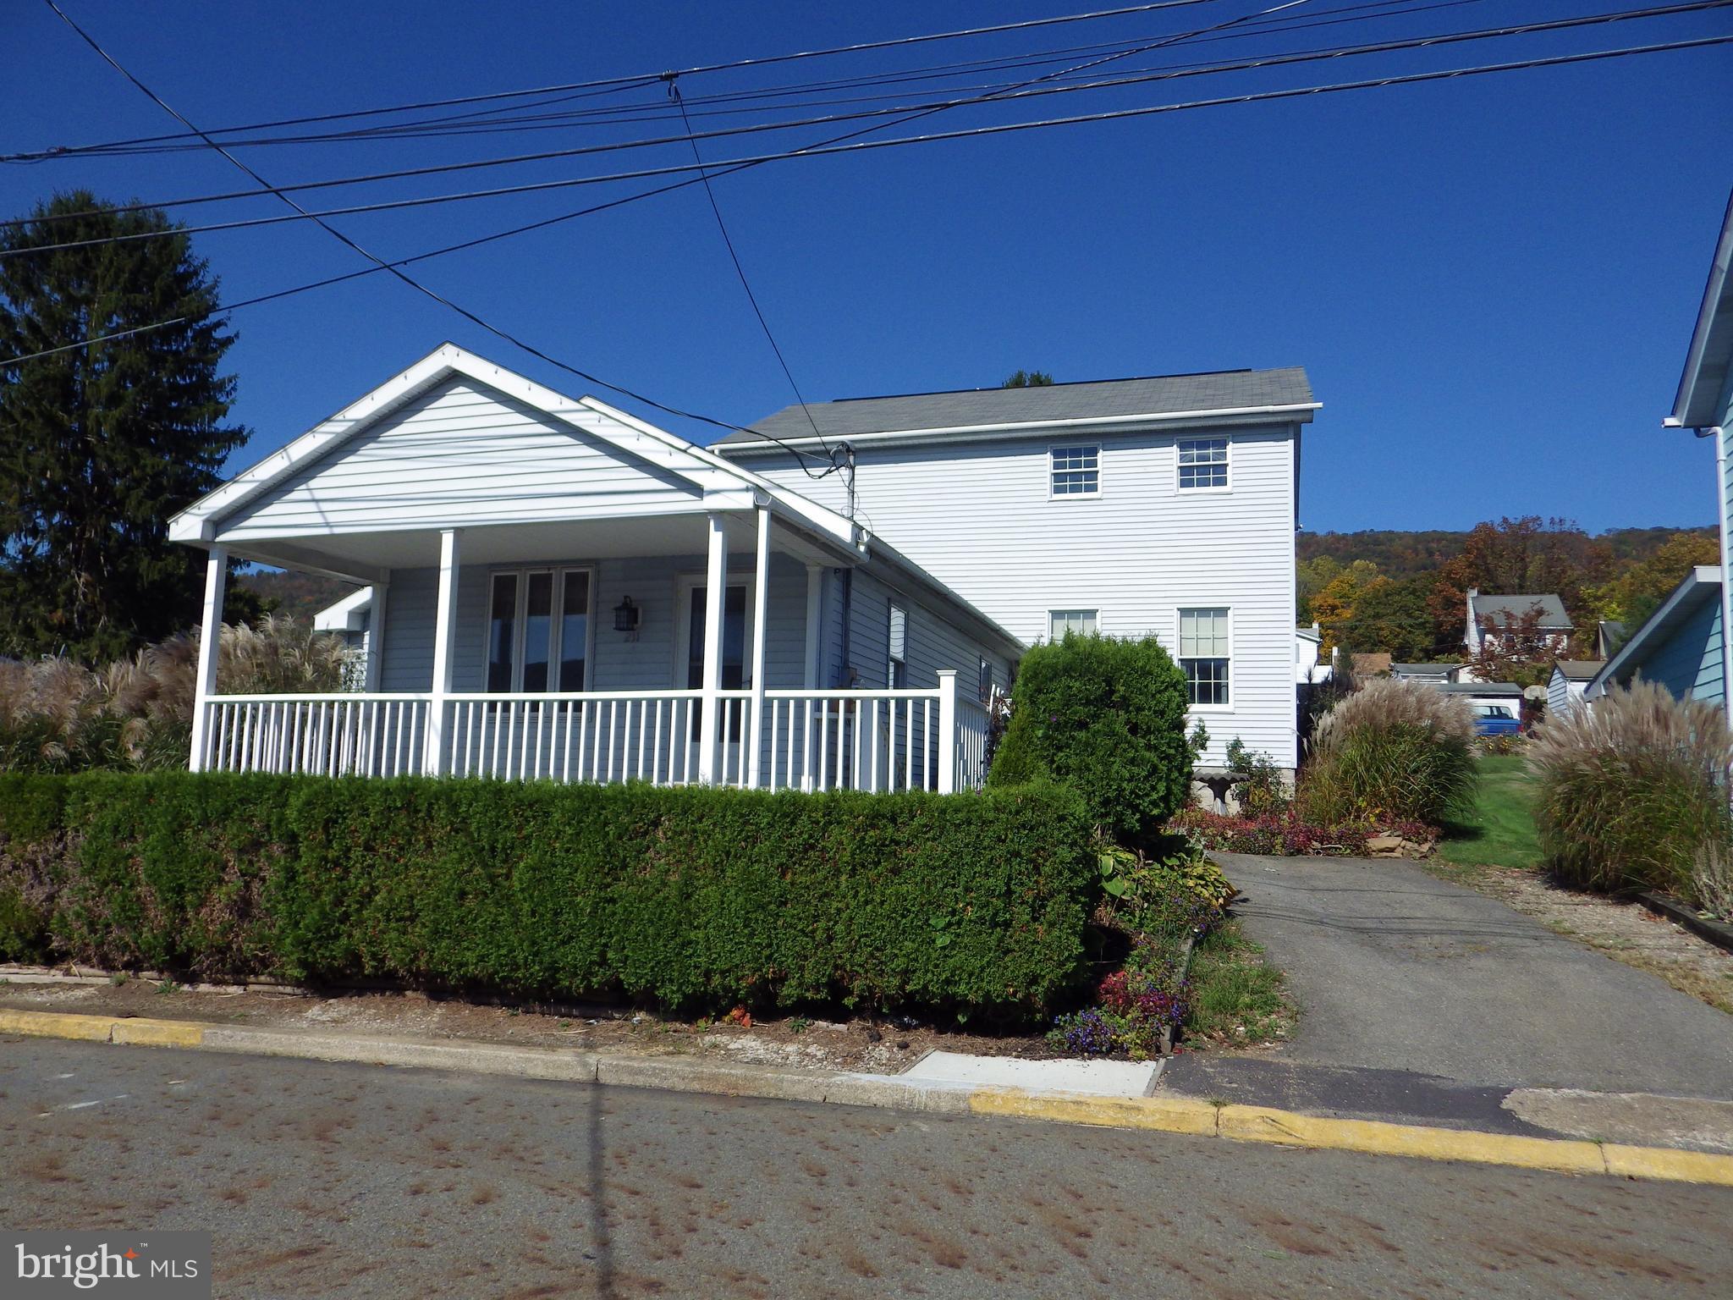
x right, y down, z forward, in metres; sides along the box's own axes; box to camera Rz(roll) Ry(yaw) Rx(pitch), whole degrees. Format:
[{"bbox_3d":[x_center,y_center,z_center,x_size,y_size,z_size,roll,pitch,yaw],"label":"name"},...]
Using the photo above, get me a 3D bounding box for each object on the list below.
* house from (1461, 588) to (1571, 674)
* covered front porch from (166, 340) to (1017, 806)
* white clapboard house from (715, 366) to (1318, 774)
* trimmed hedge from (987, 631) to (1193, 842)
[{"bbox_3d":[54.806,-1.477,105.000,7.600,6.900,7.000,0,-7,14],"label":"house"},{"bbox_3d":[-2.572,-0.469,11.770,7.560,4.180,2.620,-1,-8,18],"label":"covered front porch"},{"bbox_3d":[3.084,-1.233,23.637,10.100,7.800,7.400,-1,-8,18],"label":"white clapboard house"},{"bbox_3d":[2.006,0.840,11.207,1.700,1.950,1.600,-1,-8,18],"label":"trimmed hedge"}]

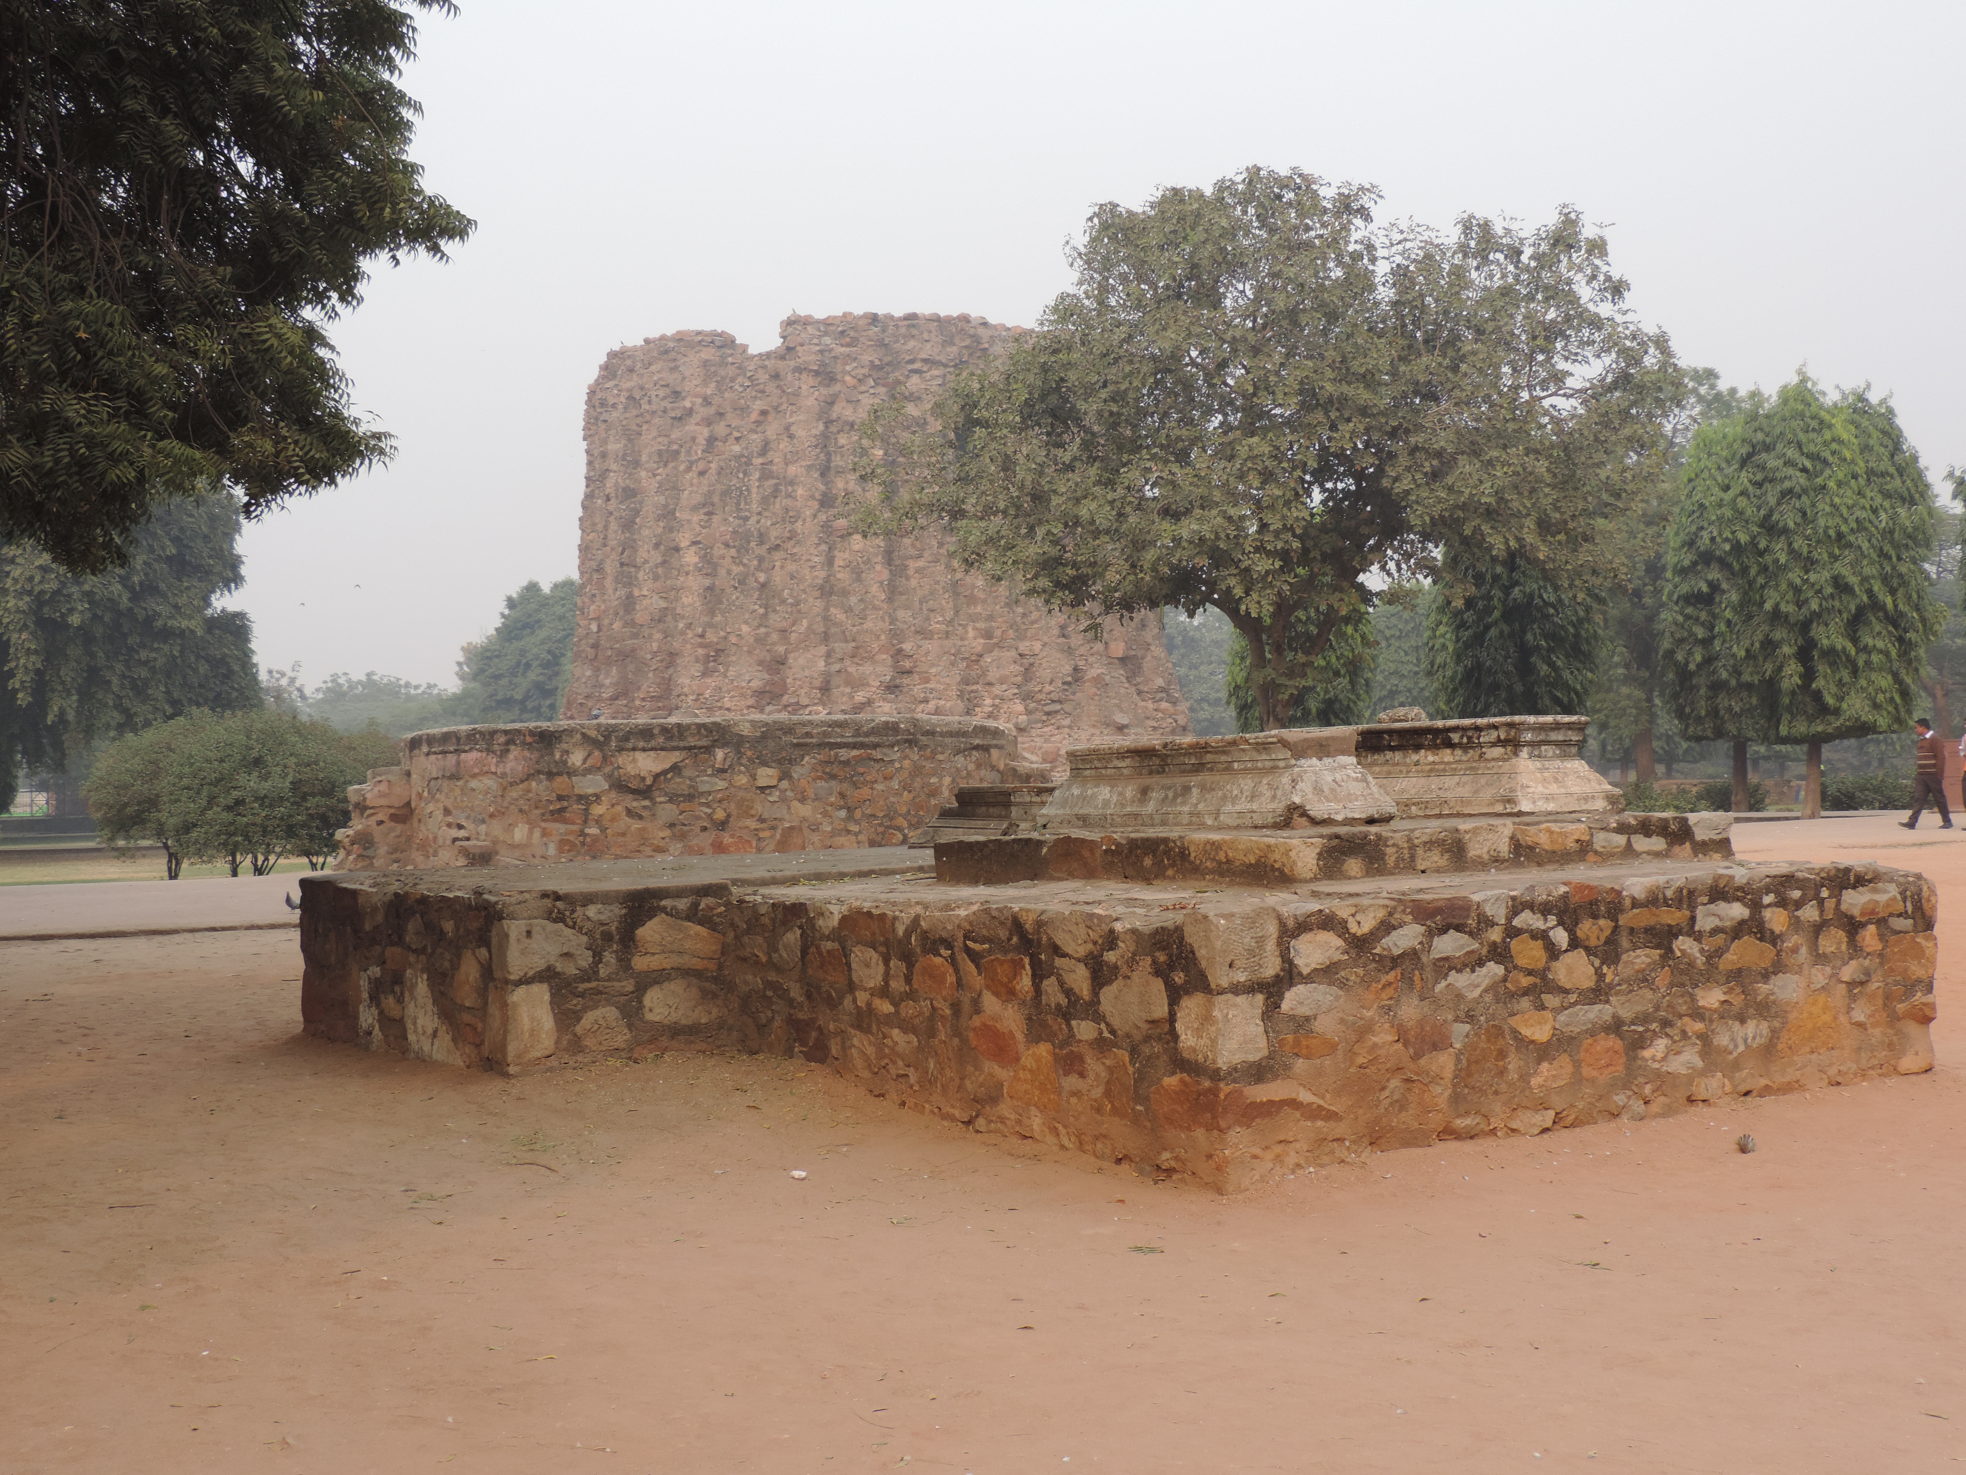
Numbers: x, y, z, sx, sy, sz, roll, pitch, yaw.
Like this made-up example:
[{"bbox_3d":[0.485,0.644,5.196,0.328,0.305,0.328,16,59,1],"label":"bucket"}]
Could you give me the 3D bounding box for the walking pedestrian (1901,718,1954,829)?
[{"bbox_3d":[14.640,0.570,35.200,0.720,1.700,0.500,0,0,-22],"label":"walking pedestrian"}]

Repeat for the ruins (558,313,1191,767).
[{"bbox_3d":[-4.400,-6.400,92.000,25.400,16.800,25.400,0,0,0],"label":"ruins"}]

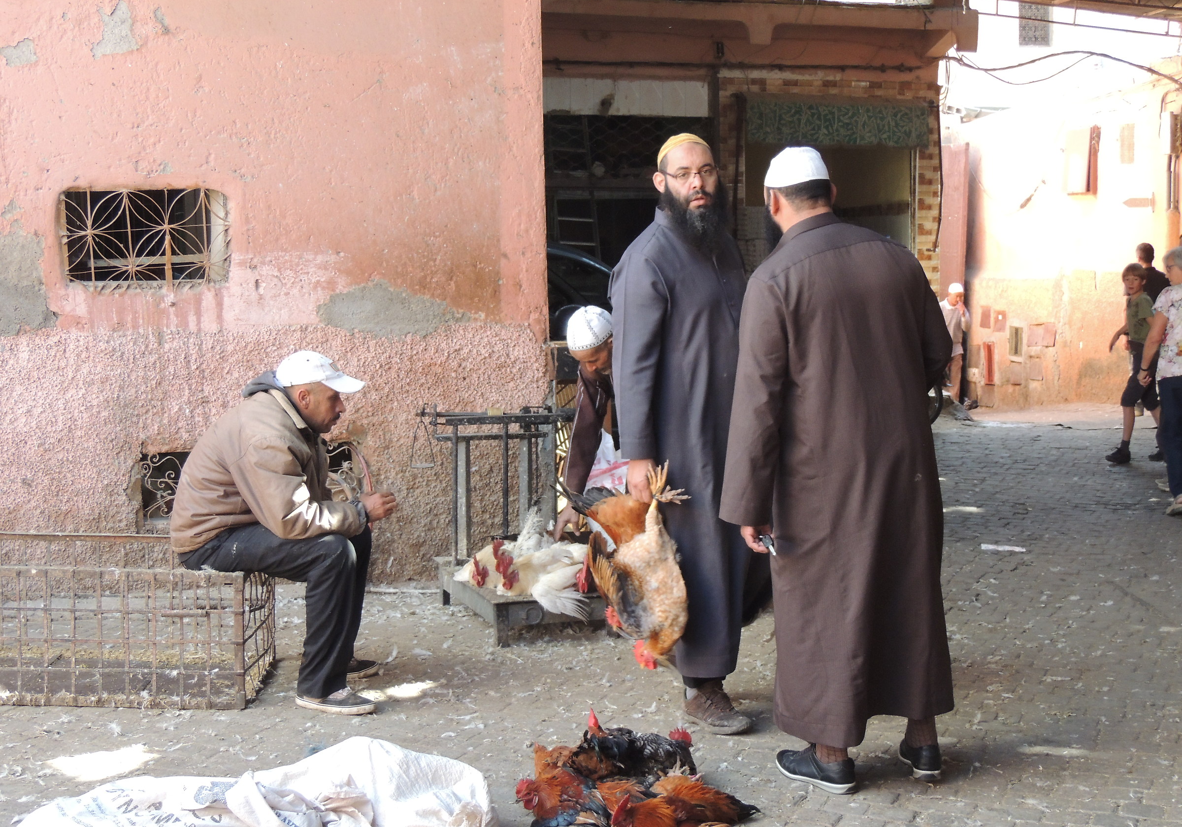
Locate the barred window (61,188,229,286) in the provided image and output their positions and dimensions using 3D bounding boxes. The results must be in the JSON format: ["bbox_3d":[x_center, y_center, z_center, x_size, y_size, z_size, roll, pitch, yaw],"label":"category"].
[{"bbox_3d":[-2.010,-0.790,7.644,0.770,0.450,0.100,0,4,0],"label":"barred window"}]

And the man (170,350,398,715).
[{"bbox_3d":[-1.015,0.366,5.669,0.730,1.130,0.560,0,4,2],"label":"man"}]

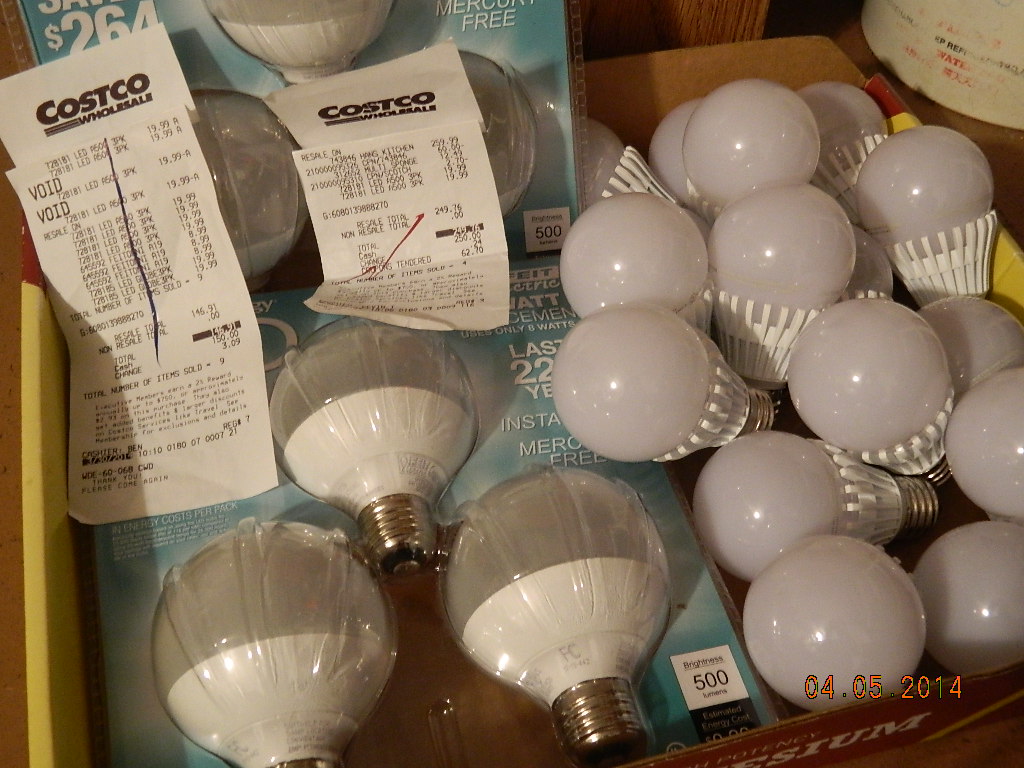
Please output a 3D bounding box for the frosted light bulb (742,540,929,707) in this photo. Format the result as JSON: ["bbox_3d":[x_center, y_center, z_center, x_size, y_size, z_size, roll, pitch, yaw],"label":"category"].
[{"bbox_3d":[0.126,0.082,0.446,0.061,0.061,0.112,3,5,31],"label":"frosted light bulb"}]

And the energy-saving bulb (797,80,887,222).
[{"bbox_3d":[0.177,-0.105,0.631,0.061,0.061,0.112,-24,78,-6],"label":"energy-saving bulb"}]

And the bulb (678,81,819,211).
[{"bbox_3d":[0.111,-0.086,0.567,0.061,0.112,0.061,-4,37,3],"label":"bulb"}]

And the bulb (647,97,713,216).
[{"bbox_3d":[0.115,-0.098,0.618,0.061,0.061,0.112,-34,74,-11],"label":"bulb"}]

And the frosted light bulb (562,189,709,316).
[{"bbox_3d":[0.060,-0.030,0.519,0.061,0.112,0.061,-18,34,12],"label":"frosted light bulb"}]

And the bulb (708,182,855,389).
[{"bbox_3d":[0.110,-0.030,0.519,0.061,0.112,0.061,6,19,-2],"label":"bulb"}]

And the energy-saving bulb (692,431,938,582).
[{"bbox_3d":[0.126,0.050,0.497,0.112,0.061,0.061,1,89,-27],"label":"energy-saving bulb"}]

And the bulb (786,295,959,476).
[{"bbox_3d":[0.154,0.010,0.501,0.061,0.112,0.061,-20,49,24],"label":"bulb"}]

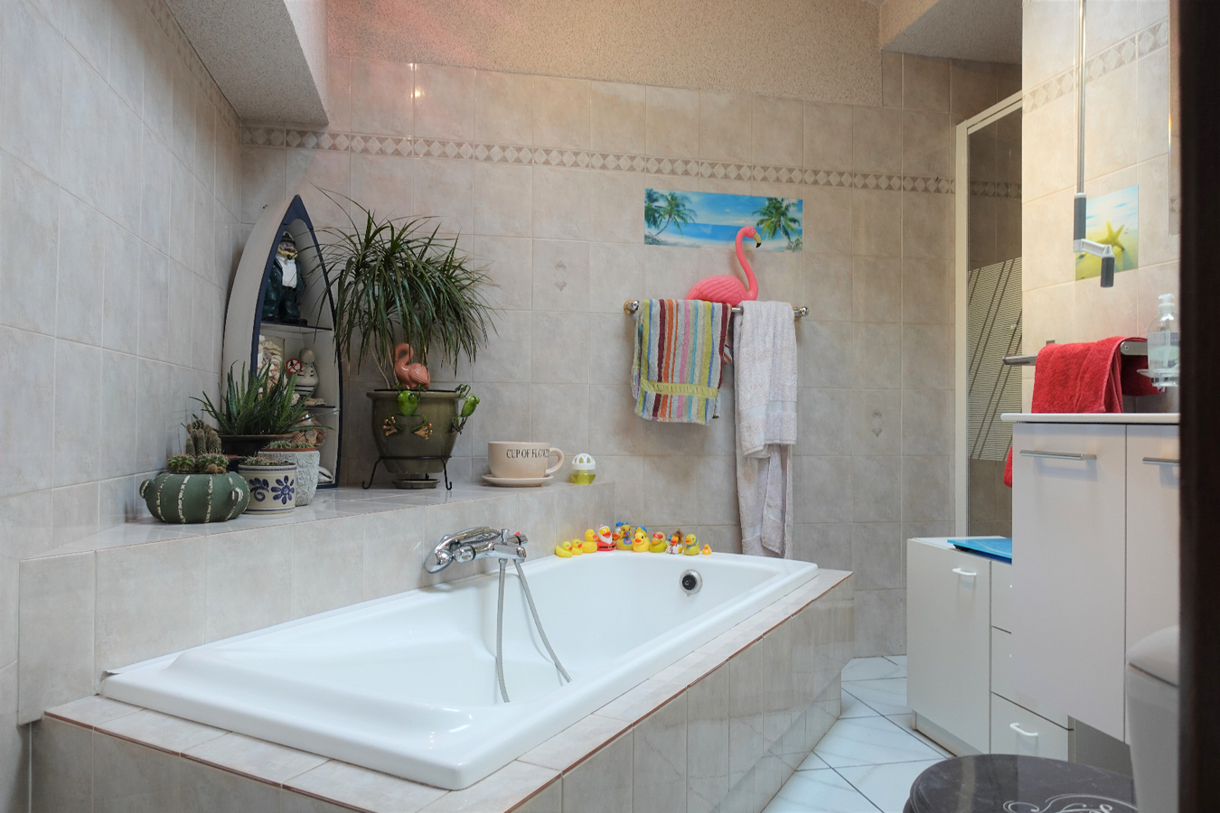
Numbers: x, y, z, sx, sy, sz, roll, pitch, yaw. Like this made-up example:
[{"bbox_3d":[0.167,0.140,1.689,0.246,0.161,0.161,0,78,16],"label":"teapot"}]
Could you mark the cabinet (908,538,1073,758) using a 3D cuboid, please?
[{"bbox_3d":[1.057,0.646,2.043,0.307,0.542,0.605,1,-1,-12],"label":"cabinet"}]

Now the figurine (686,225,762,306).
[{"bbox_3d":[0.402,-0.497,2.867,0.280,0.292,0.095,1,-1,-12],"label":"figurine"}]

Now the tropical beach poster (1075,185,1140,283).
[{"bbox_3d":[1.256,-0.435,2.061,0.010,0.204,0.200,1,-1,-13],"label":"tropical beach poster"}]

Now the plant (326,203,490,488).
[{"bbox_3d":[-0.637,-0.194,2.540,0.520,0.900,0.450,1,-1,-11],"label":"plant"}]

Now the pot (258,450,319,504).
[{"bbox_3d":[-0.812,0.182,2.058,0.145,0.134,0.145,1,-1,-23],"label":"pot"}]

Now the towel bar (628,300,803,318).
[{"bbox_3d":[0.383,-0.344,2.883,0.670,0.052,0.082,1,-1,-12],"label":"towel bar"}]

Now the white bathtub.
[{"bbox_3d":[-0.101,0.673,1.917,0.745,0.440,1.700,0,-1,29],"label":"white bathtub"}]

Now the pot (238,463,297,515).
[{"bbox_3d":[-0.805,0.193,1.919,0.137,0.112,0.137,1,-1,-23],"label":"pot"}]

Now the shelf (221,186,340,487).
[{"bbox_3d":[-1.008,-0.185,2.509,0.210,0.885,0.300,0,-1,36],"label":"shelf"}]

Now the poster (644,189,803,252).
[{"bbox_3d":[0.419,-0.668,2.932,0.600,0.197,0.010,1,-1,-12],"label":"poster"}]

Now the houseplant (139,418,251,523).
[{"bbox_3d":[-0.890,0.135,1.757,0.220,0.218,0.215,1,-1,-27],"label":"houseplant"}]

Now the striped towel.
[{"bbox_3d":[0.252,-0.158,2.860,0.360,0.440,0.110,1,-1,-11],"label":"striped towel"}]

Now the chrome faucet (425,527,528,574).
[{"bbox_3d":[-0.332,0.365,2.117,0.165,0.098,0.345,0,-1,28],"label":"chrome faucet"}]

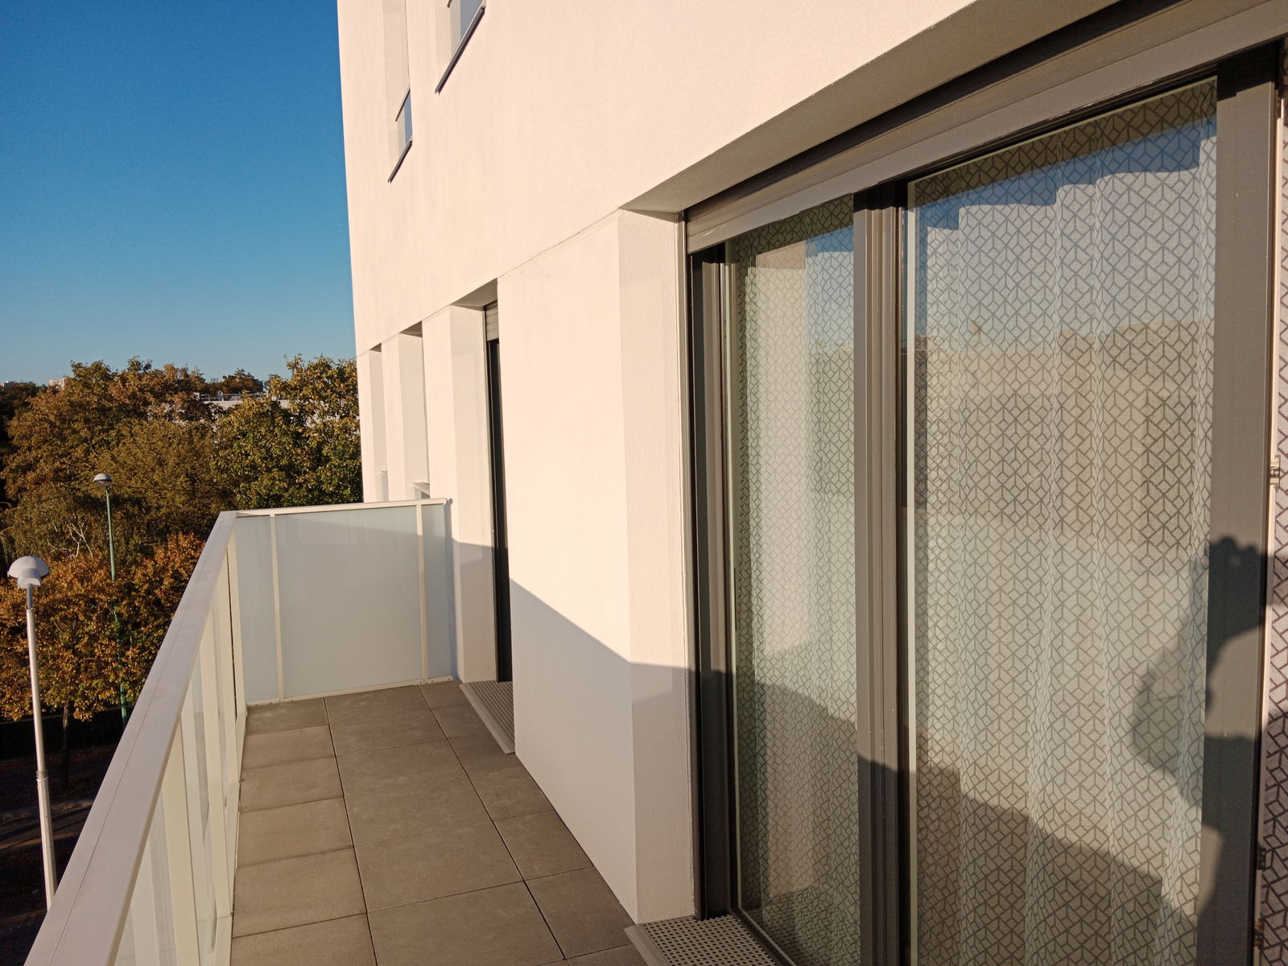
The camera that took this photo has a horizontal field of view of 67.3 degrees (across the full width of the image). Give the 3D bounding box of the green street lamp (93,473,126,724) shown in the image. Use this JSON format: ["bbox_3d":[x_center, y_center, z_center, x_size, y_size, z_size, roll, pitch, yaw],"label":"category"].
[{"bbox_3d":[-14.707,3.742,26.858,0.460,8.030,0.520,-2,5,-7],"label":"green street lamp"}]

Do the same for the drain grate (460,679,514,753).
[{"bbox_3d":[-0.678,1.182,5.023,0.340,0.035,1.180,-3,5,-21],"label":"drain grate"}]

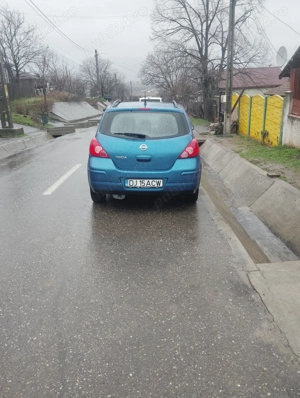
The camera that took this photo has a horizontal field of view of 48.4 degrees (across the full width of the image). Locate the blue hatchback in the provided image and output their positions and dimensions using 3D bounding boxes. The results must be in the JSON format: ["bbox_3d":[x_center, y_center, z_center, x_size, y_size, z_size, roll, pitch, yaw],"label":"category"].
[{"bbox_3d":[-0.046,-1.105,6.463,1.710,1.540,4.280,0,17,1],"label":"blue hatchback"}]

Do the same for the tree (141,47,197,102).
[{"bbox_3d":[2.136,-14.095,39.612,7.300,7.000,6.800,0,17,0],"label":"tree"}]

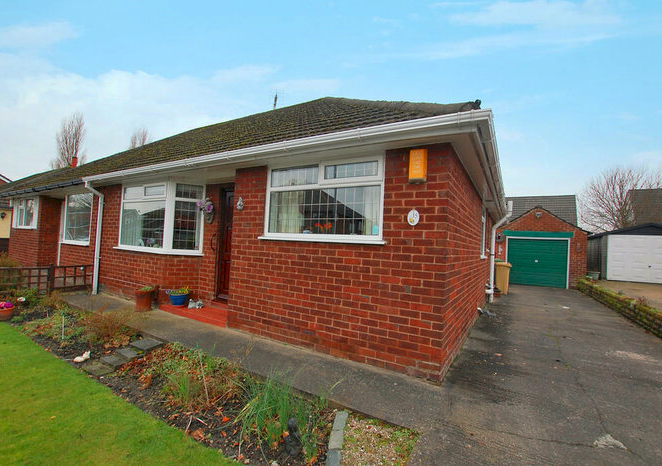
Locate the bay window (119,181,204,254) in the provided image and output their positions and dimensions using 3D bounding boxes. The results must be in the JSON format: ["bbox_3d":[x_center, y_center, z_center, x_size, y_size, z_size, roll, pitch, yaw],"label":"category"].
[{"bbox_3d":[-3.489,-0.295,5.861,2.300,1.420,0.520,1,-3,30],"label":"bay window"}]

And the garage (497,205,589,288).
[{"bbox_3d":[10.437,0.716,15.088,3.400,3.600,5.000,1,-3,30],"label":"garage"}]

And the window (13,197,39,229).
[{"bbox_3d":[-9.719,-0.649,9.300,2.150,1.050,0.100,1,-3,30],"label":"window"}]

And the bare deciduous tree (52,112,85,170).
[{"bbox_3d":[-28.179,-5.782,30.665,3.600,14.100,3.600,1,-3,30],"label":"bare deciduous tree"}]

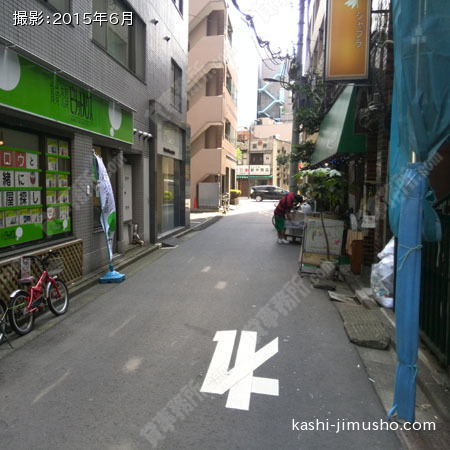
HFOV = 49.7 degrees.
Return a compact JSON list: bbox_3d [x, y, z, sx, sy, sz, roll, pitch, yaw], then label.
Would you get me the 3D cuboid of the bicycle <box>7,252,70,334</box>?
[{"bbox_3d":[-2.091,0.709,5.353,0.470,0.790,1.210,2,5,9],"label":"bicycle"}]

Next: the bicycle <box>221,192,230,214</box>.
[{"bbox_3d":[0.054,-1.185,27.353,0.560,1.080,1.750,1,5,5],"label":"bicycle"}]

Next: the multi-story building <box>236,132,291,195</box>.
[{"bbox_3d":[4.240,-7.397,63.844,6.500,7.700,9.000,2,5,11],"label":"multi-story building"}]

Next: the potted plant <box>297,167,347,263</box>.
[{"bbox_3d":[1.703,-0.096,8.572,0.800,1.859,0.760,0,5,0],"label":"potted plant"}]

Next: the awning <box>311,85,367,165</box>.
[{"bbox_3d":[2.679,-2.321,11.978,0.545,1.470,5.950,1,5,5],"label":"awning"}]

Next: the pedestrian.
[{"bbox_3d":[1.720,-0.192,13.350,0.800,1.400,0.500,1,5,5],"label":"pedestrian"}]

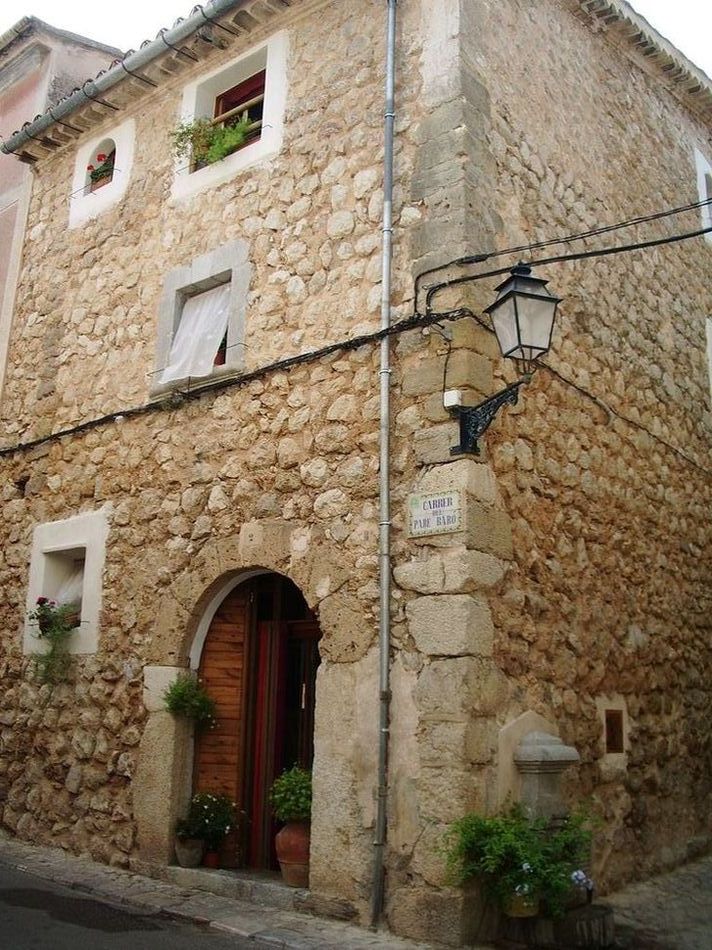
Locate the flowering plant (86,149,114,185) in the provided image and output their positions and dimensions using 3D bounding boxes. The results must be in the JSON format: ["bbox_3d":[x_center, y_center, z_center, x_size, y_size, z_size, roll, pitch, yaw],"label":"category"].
[{"bbox_3d":[-3.242,-3.927,12.336,0.440,0.500,0.270,-10,-18,38],"label":"flowering plant"}]

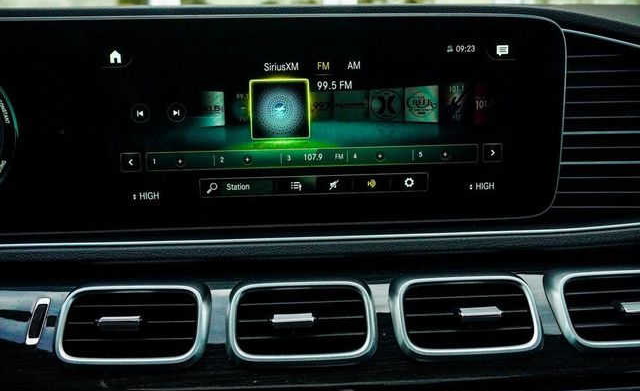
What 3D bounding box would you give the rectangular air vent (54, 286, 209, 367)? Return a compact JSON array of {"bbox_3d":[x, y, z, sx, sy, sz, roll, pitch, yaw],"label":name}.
[{"bbox_3d":[-0.121,0.085,0.420,0.097,0.052,0.026,-2,-26,3],"label":"rectangular air vent"}]

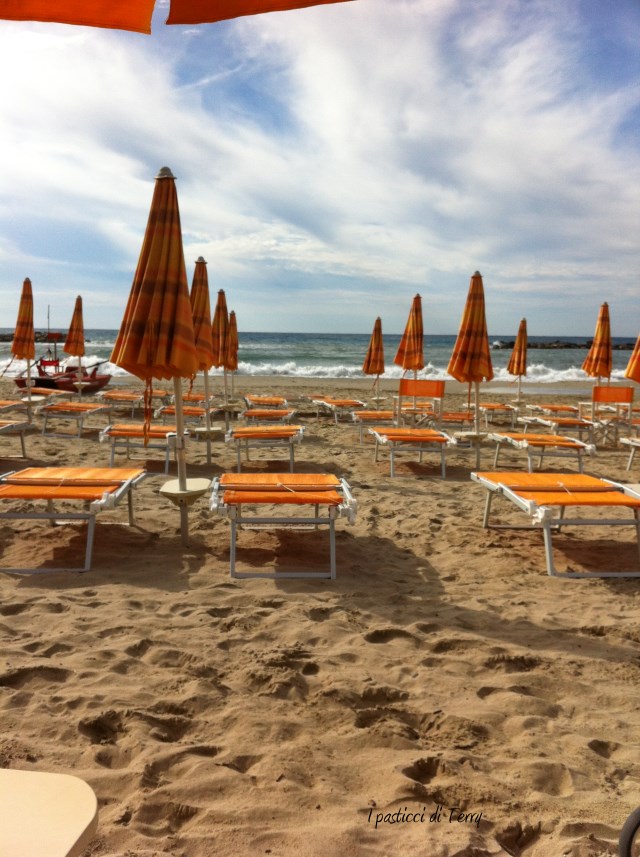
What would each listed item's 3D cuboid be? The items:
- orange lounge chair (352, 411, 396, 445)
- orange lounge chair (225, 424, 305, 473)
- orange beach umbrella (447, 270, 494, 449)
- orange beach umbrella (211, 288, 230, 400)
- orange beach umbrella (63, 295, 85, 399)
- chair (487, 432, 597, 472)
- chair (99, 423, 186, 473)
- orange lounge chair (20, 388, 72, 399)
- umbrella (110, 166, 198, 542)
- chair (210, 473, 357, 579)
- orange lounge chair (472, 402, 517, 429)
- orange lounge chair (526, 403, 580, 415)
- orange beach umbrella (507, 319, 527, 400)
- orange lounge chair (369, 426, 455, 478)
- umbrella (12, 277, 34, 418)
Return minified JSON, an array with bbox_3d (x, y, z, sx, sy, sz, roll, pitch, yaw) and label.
[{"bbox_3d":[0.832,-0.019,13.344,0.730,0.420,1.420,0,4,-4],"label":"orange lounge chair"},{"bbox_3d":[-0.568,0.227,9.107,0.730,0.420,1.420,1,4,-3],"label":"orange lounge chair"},{"bbox_3d":[1.738,-0.639,9.924,0.520,2.300,0.520,1,6,-3],"label":"orange beach umbrella"},{"bbox_3d":[-1.631,-1.140,14.323,0.380,2.310,0.380,1,6,-3],"label":"orange beach umbrella"},{"bbox_3d":[-5.214,-1.661,18.374,0.440,2.300,0.440,1,6,-3],"label":"orange beach umbrella"},{"bbox_3d":[2.337,0.324,9.335,0.740,0.400,1.420,1,6,-3],"label":"chair"},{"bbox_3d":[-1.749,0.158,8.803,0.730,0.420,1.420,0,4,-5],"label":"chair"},{"bbox_3d":[-5.389,-0.530,17.036,0.740,0.400,1.420,1,6,0],"label":"orange lounge chair"},{"bbox_3d":[-0.977,-0.412,5.235,0.540,2.280,0.540,1,6,-3],"label":"umbrella"},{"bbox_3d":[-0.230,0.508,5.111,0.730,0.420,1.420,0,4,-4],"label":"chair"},{"bbox_3d":[3.578,-0.239,18.034,0.740,0.400,1.420,0,6,-4],"label":"orange lounge chair"},{"bbox_3d":[4.983,-0.252,18.335,0.740,0.400,1.420,1,6,-2],"label":"orange lounge chair"},{"bbox_3d":[4.421,-1.318,19.394,0.420,2.299,0.420,1,6,0],"label":"orange beach umbrella"},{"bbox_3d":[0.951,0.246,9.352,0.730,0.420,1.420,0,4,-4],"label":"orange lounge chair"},{"bbox_3d":[-4.666,-1.242,13.787,0.380,2.299,0.380,1,6,0],"label":"umbrella"}]

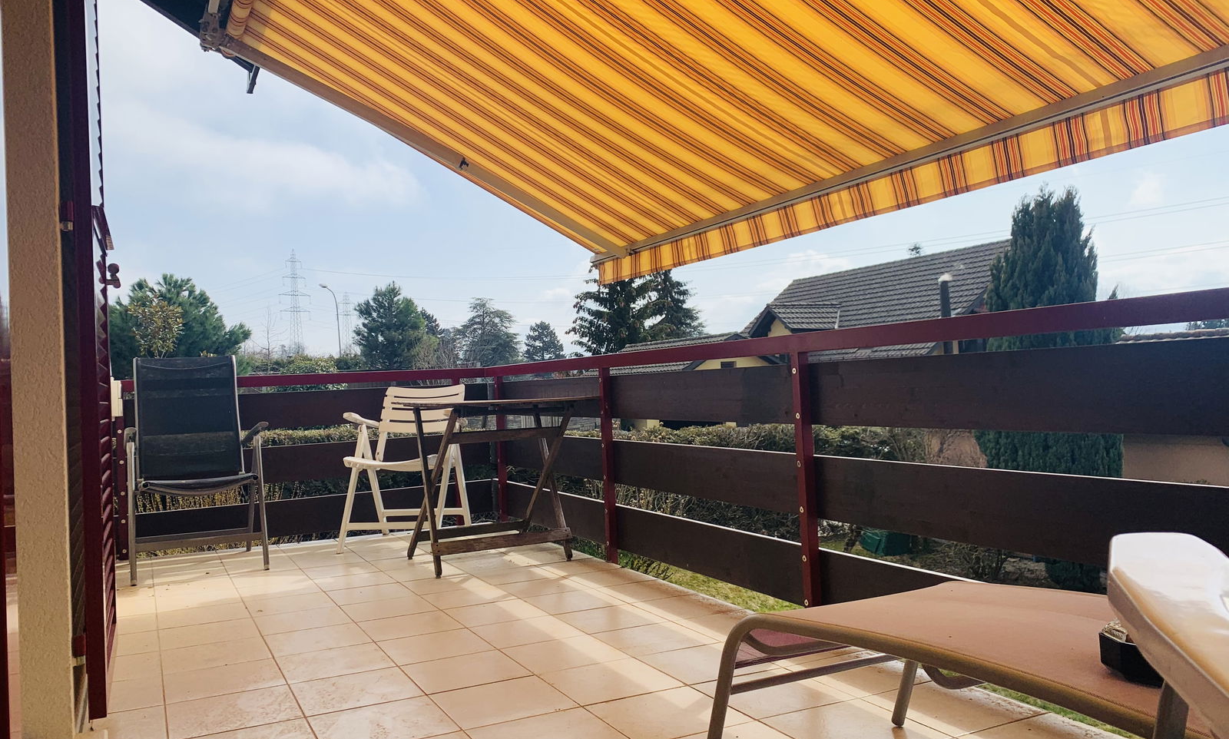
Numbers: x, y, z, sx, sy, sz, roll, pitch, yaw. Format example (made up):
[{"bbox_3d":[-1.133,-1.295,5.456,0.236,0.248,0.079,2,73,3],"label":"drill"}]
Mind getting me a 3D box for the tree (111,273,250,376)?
[{"bbox_3d":[-9.853,0.663,20.947,3.400,5.679,3.400,-2,-1,-27],"label":"tree"}]

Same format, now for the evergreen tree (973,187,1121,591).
[{"bbox_3d":[5.305,0.263,11.154,1.800,4.947,1.800,-2,-1,-27],"label":"evergreen tree"}]

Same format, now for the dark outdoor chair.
[{"bbox_3d":[-2.065,0.441,4.548,0.585,1.044,0.715,-2,-1,-27],"label":"dark outdoor chair"}]

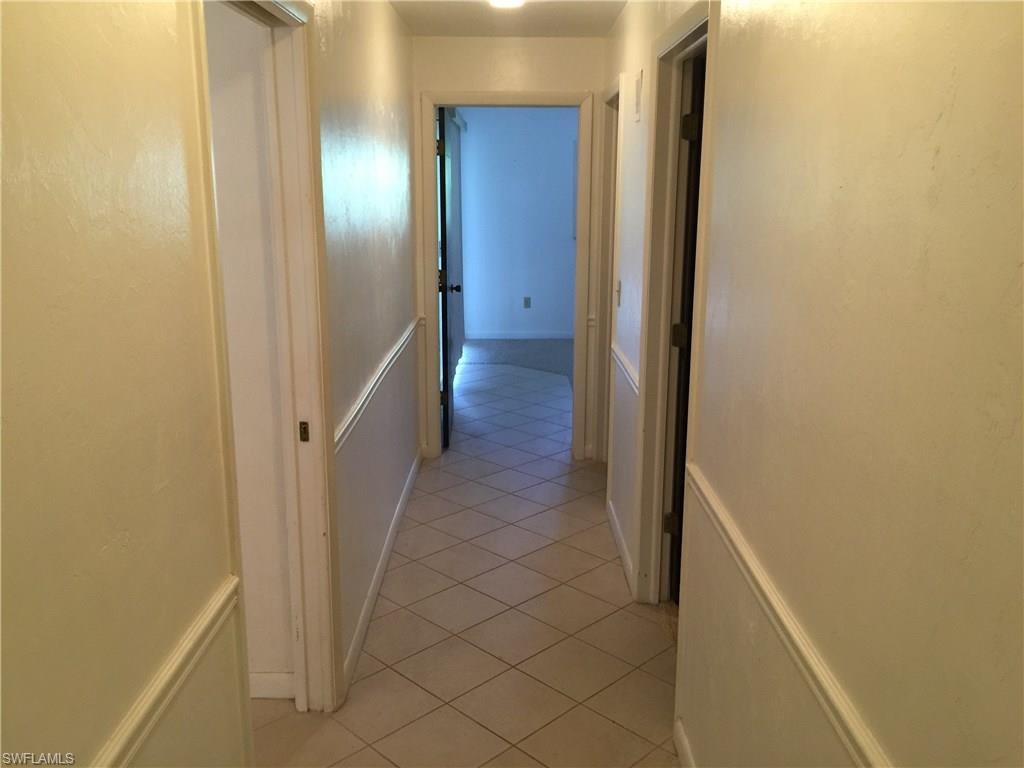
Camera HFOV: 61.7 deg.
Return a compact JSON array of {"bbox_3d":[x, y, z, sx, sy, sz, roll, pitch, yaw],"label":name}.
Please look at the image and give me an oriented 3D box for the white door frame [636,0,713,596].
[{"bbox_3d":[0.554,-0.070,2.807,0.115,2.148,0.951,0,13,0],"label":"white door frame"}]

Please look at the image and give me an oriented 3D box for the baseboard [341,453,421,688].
[{"bbox_3d":[-0.553,0.697,4.045,0.014,0.088,2.485,0,13,0],"label":"baseboard"}]

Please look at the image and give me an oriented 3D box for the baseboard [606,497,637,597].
[{"bbox_3d":[0.498,0.732,3.906,0.014,0.088,0.861,0,13,0],"label":"baseboard"}]

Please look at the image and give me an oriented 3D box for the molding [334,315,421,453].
[{"bbox_3d":[-0.547,-0.092,3.870,0.022,0.062,2.468,0,13,0],"label":"molding"}]

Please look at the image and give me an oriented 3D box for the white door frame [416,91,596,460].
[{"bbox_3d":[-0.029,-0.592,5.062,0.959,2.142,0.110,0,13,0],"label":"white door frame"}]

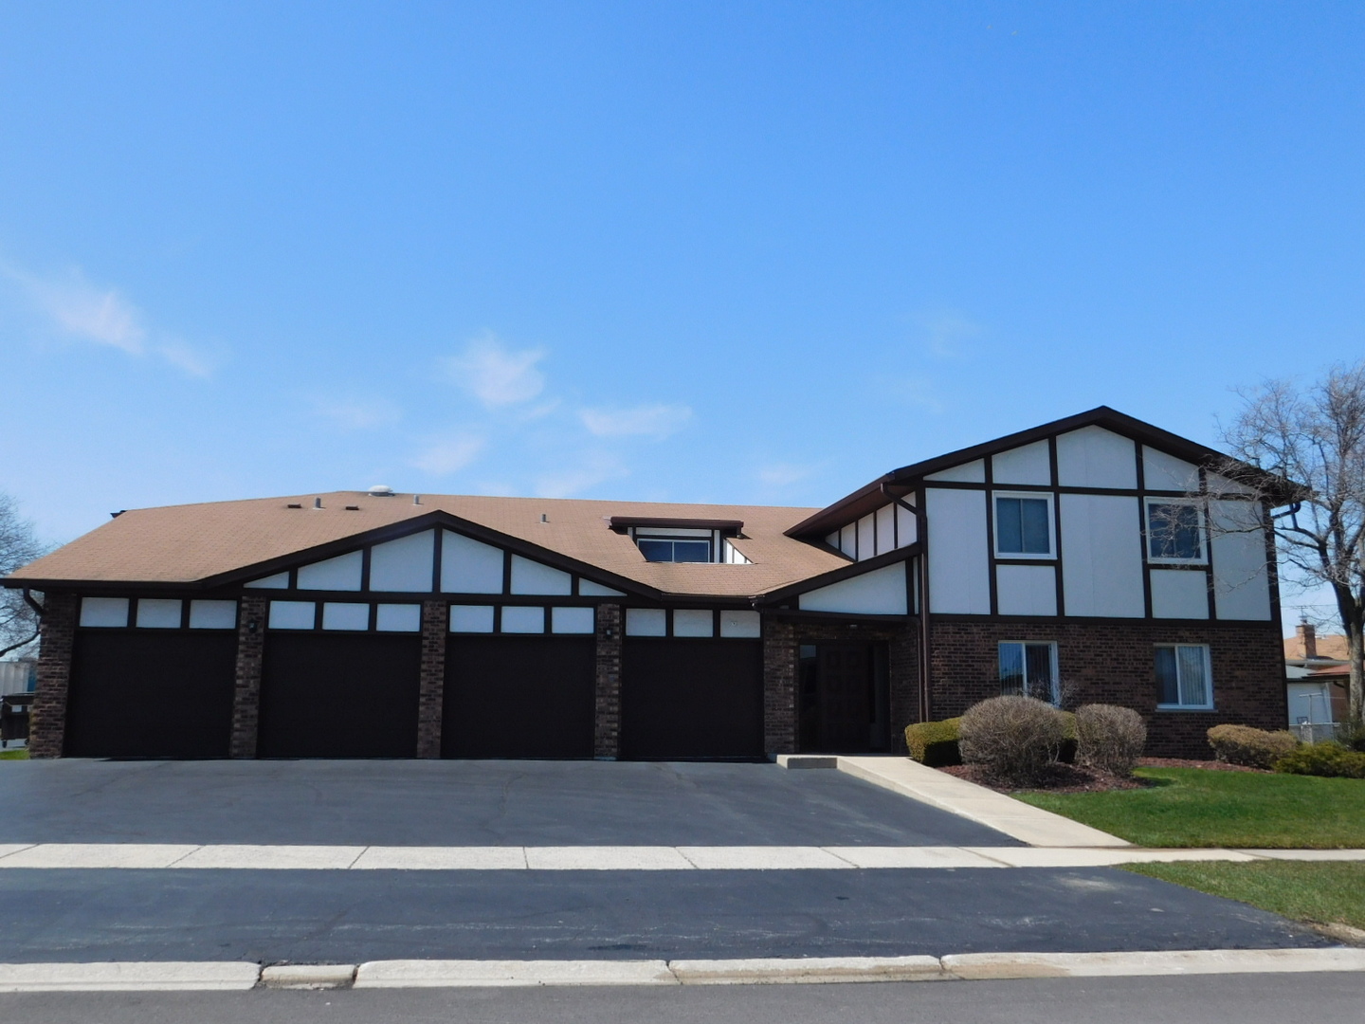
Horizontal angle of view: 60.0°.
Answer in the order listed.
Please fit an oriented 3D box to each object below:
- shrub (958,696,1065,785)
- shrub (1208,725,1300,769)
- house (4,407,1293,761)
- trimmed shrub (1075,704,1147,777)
[{"bbox_3d":[4.833,3.320,17.394,1.560,1.250,1.550,2,-10,-9],"label":"shrub"},{"bbox_3d":[9.738,3.996,20.195,1.550,0.710,1.150,2,-10,-9],"label":"shrub"},{"bbox_3d":[-0.667,2.011,25.863,22.200,6.290,12.900,2,-10,-9],"label":"house"},{"bbox_3d":[6.667,3.545,18.378,1.080,1.130,1.080,2,-10,-9],"label":"trimmed shrub"}]

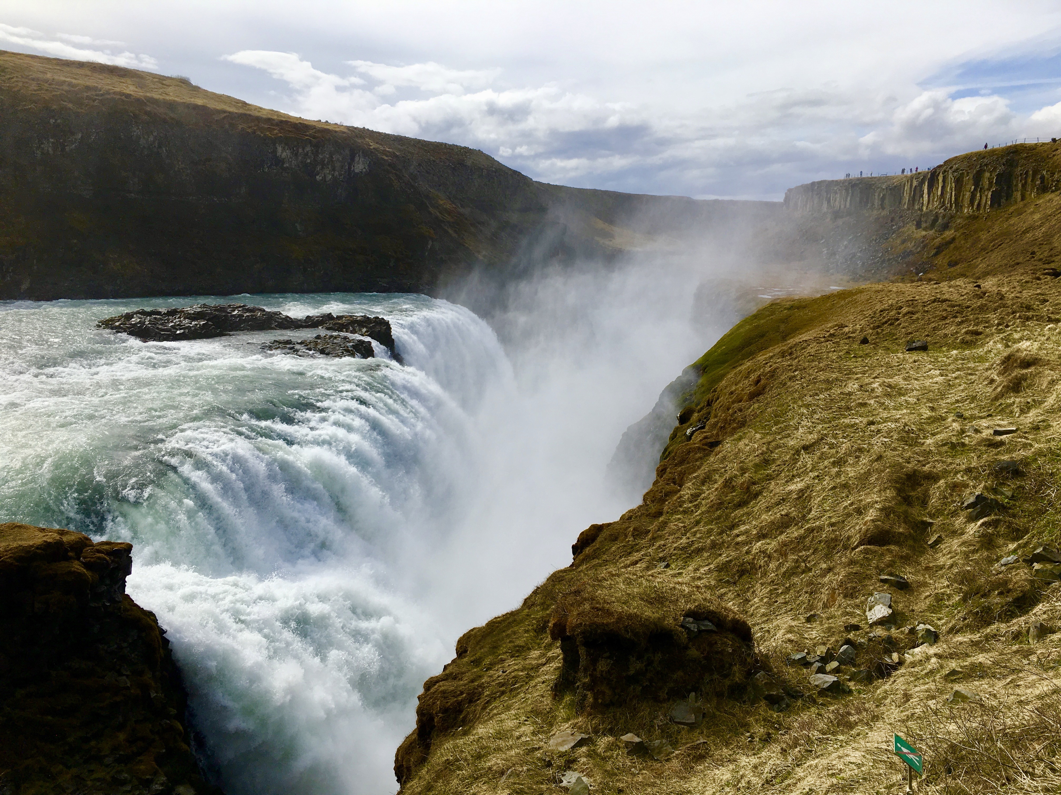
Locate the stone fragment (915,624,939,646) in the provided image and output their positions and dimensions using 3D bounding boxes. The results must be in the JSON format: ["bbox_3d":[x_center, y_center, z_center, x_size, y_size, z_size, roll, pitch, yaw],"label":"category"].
[{"bbox_3d":[4.869,2.911,10.900,0.260,0.180,0.220,6,13,25],"label":"stone fragment"}]

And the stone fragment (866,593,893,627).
[{"bbox_3d":[4.639,2.814,11.800,0.310,0.310,0.290,5,13,22],"label":"stone fragment"}]

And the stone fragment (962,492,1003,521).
[{"bbox_3d":[6.220,1.501,12.238,0.500,0.290,0.380,6,14,27],"label":"stone fragment"}]

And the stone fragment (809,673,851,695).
[{"bbox_3d":[3.341,3.207,9.924,0.430,0.170,0.240,4,13,20],"label":"stone fragment"}]

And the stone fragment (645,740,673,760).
[{"bbox_3d":[1.423,3.892,9.800,0.300,0.150,0.230,2,12,9],"label":"stone fragment"}]

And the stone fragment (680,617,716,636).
[{"bbox_3d":[2.082,2.838,11.025,0.430,0.170,0.250,2,13,11],"label":"stone fragment"}]

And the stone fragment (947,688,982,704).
[{"bbox_3d":[4.545,3.125,9.300,0.330,0.130,0.210,6,14,28],"label":"stone fragment"}]

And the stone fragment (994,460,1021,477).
[{"bbox_3d":[8.280,1.226,15.400,0.430,0.200,0.300,7,14,29],"label":"stone fragment"}]

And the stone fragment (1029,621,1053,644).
[{"bbox_3d":[5.860,2.700,10.200,0.240,0.190,0.200,7,14,31],"label":"stone fragment"}]

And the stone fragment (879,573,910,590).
[{"bbox_3d":[4.995,2.524,12.200,0.400,0.150,0.240,5,13,23],"label":"stone fragment"}]

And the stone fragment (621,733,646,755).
[{"bbox_3d":[1.200,4.068,10.423,0.290,0.170,0.230,1,13,7],"label":"stone fragment"}]

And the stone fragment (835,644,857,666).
[{"bbox_3d":[3.632,2.969,10.221,0.240,0.200,0.210,4,13,20],"label":"stone fragment"}]

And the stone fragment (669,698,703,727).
[{"bbox_3d":[1.864,3.773,10.632,0.400,0.200,0.320,1,13,10],"label":"stone fragment"}]

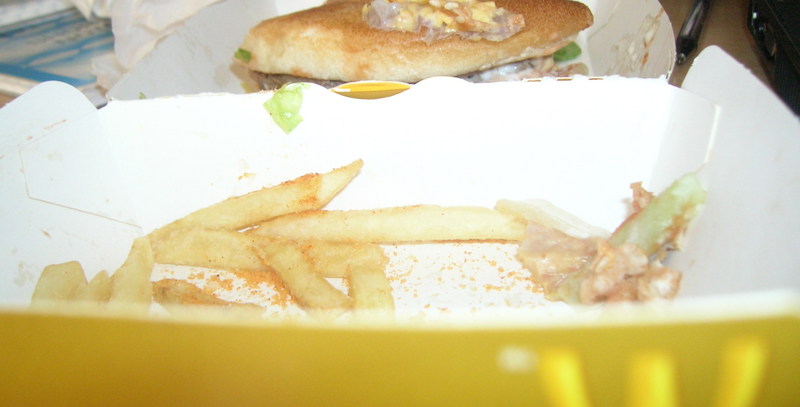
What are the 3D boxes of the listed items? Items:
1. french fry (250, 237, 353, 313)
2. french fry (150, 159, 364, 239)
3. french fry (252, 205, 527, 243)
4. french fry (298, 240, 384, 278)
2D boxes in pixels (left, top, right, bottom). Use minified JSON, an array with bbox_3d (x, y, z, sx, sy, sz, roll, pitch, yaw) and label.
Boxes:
[{"bbox_3d":[-0.018,0.012,0.142,0.006,0.006,0.024,-14,32,-33],"label":"french fry"},{"bbox_3d":[-0.033,0.000,0.176,0.050,0.007,0.006,-14,15,8],"label":"french fry"},{"bbox_3d":[-0.003,0.005,0.172,0.062,0.007,0.007,-1,17,9],"label":"french fry"},{"bbox_3d":[-0.013,0.011,0.154,0.021,0.006,0.006,-1,17,8],"label":"french fry"}]

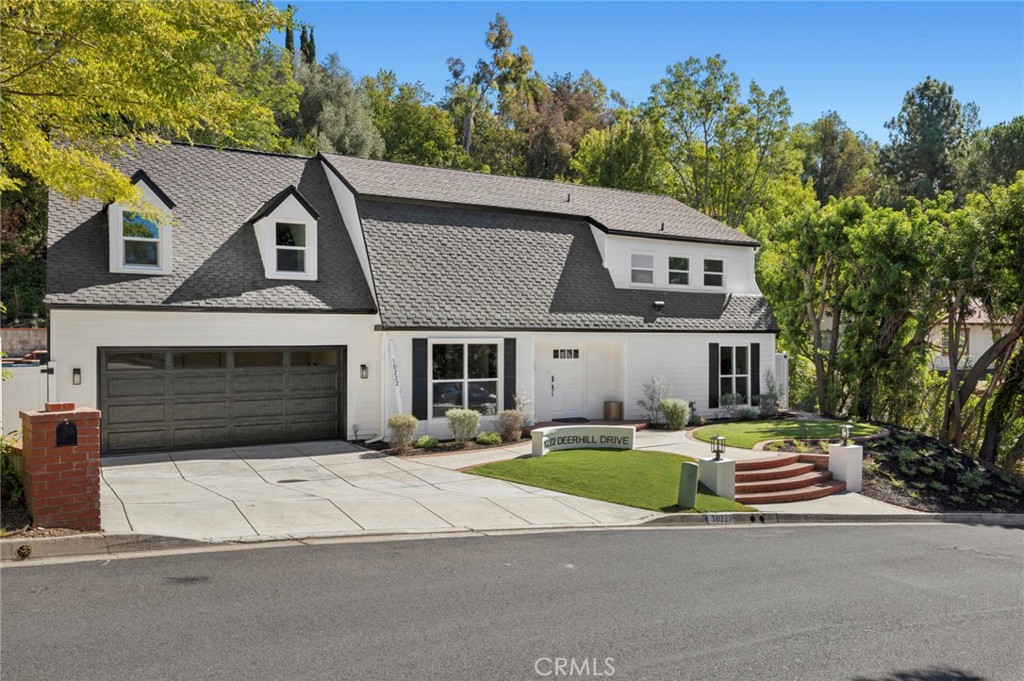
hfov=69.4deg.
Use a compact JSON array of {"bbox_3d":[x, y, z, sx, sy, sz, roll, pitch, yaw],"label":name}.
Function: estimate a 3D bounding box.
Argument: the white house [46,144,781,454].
[{"bbox_3d":[-2.530,-1.560,22.670,19.400,7.650,10.800,0,0,-29],"label":"white house"}]

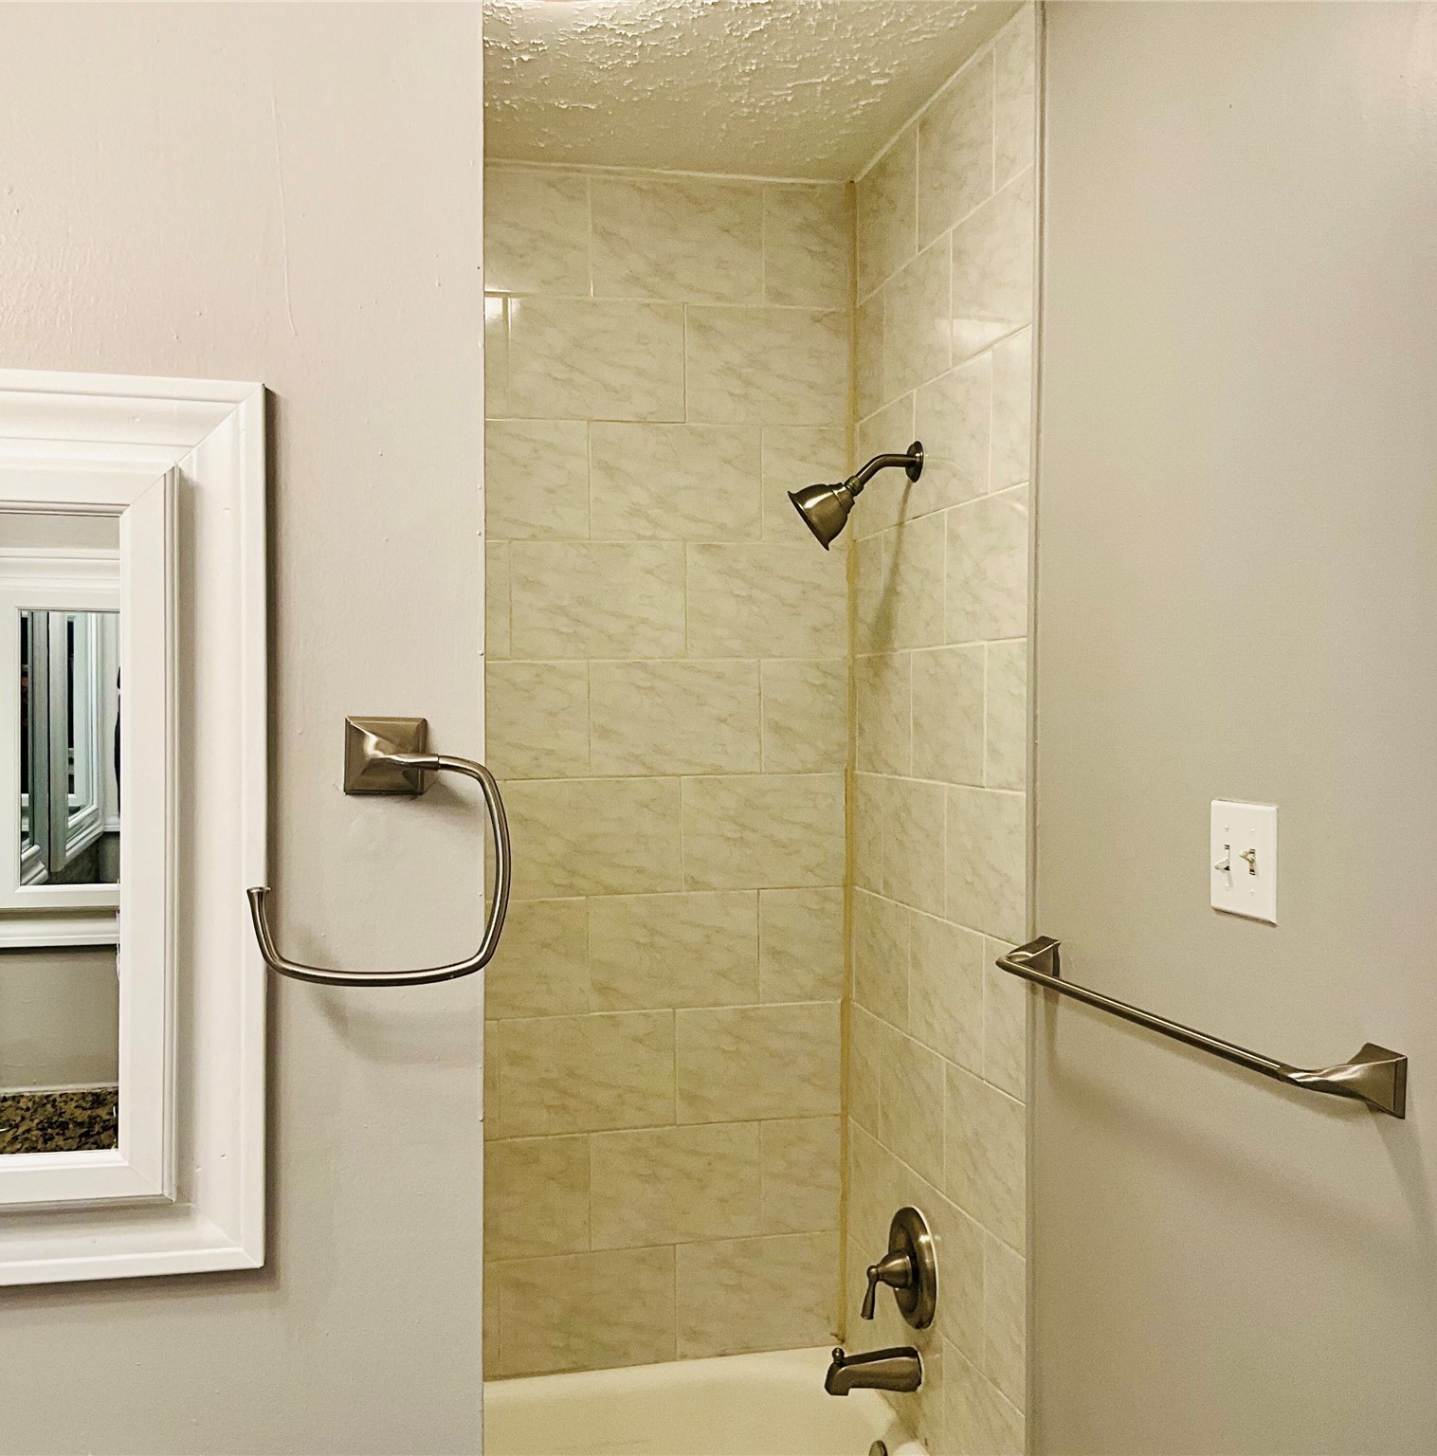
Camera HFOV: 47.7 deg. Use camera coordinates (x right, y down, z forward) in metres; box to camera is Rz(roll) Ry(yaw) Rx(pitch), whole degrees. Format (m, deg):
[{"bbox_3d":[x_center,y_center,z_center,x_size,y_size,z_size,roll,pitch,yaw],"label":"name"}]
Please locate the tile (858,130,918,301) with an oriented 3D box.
[{"bbox_3d":[0.281,-0.836,2.675,0.010,0.207,0.302,0,1,-13],"label":"tile"}]

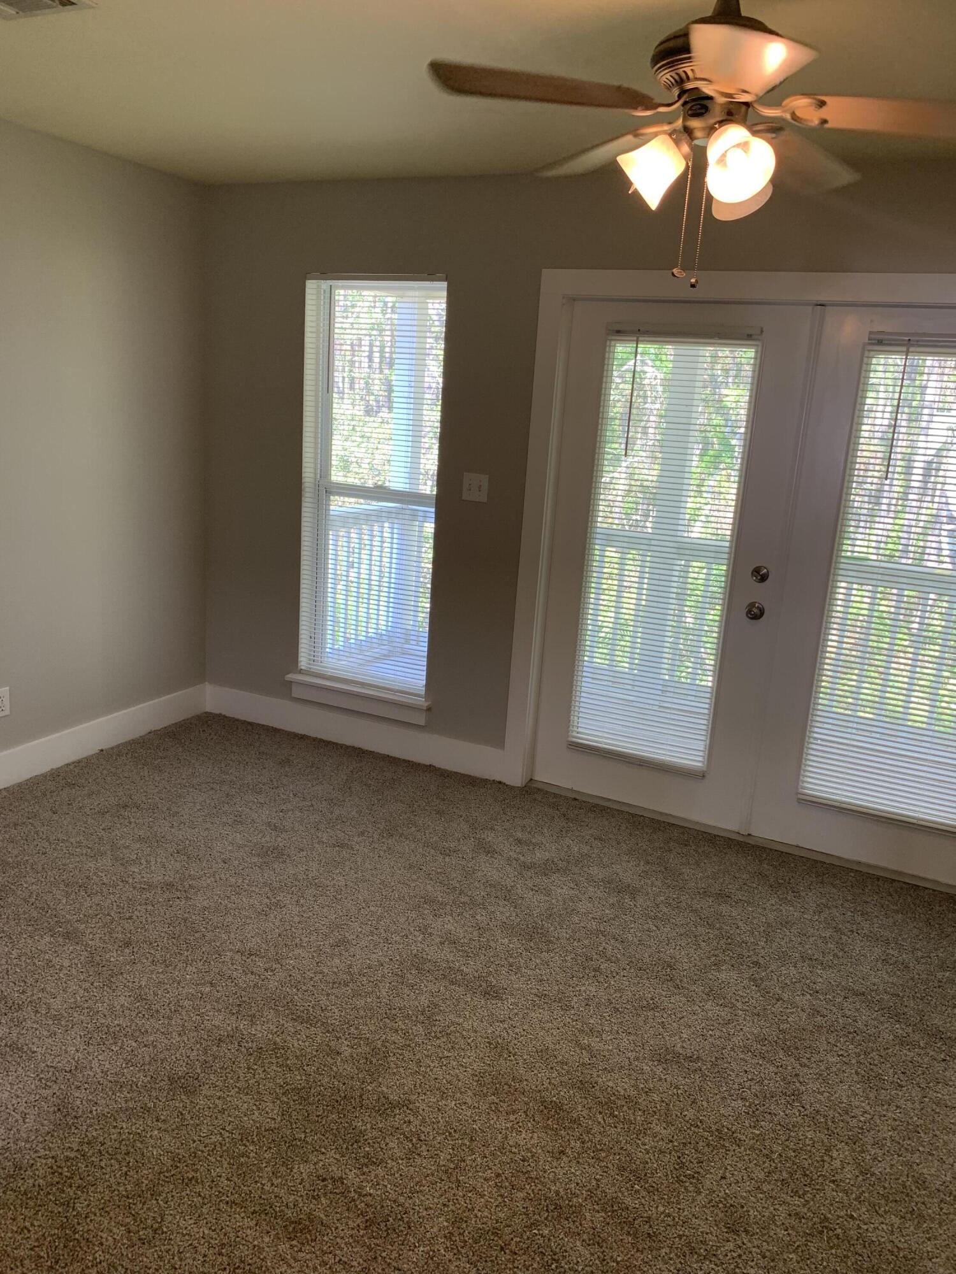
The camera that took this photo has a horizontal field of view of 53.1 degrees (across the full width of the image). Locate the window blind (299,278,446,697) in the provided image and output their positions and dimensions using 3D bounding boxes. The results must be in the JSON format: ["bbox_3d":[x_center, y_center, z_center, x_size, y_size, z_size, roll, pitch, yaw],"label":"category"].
[{"bbox_3d":[-0.469,-0.649,4.273,0.686,1.799,0.100,10,15,24],"label":"window blind"}]

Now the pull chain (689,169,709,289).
[{"bbox_3d":[0.408,-0.749,1.755,0.016,0.210,0.016,10,15,24],"label":"pull chain"}]

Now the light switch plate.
[{"bbox_3d":[-0.012,-0.623,3.994,0.115,0.112,0.010,10,15,24],"label":"light switch plate"}]

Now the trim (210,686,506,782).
[{"bbox_3d":[-0.628,0.436,4.518,1.645,0.148,0.018,10,15,24],"label":"trim"}]

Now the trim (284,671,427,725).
[{"bbox_3d":[-0.553,0.289,4.465,0.757,0.106,0.112,10,15,24],"label":"trim"}]

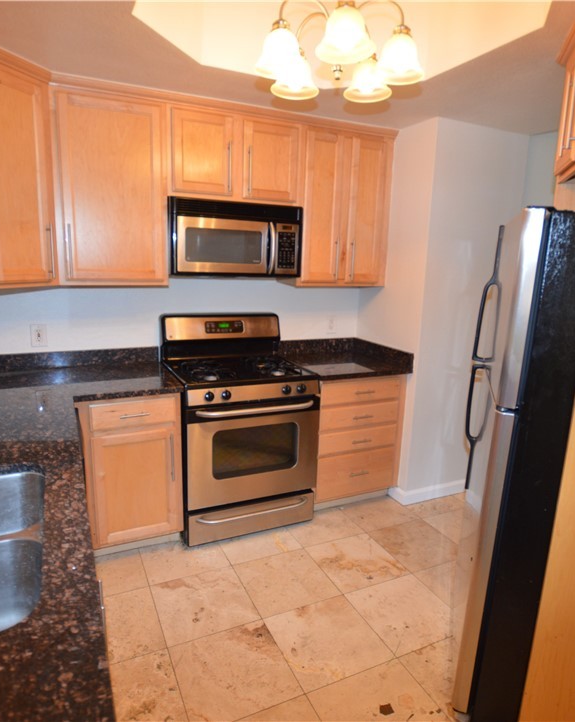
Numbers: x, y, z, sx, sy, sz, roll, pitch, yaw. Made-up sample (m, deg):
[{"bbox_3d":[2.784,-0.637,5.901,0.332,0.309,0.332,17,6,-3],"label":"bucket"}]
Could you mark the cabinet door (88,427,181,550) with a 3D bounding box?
[{"bbox_3d":[-0.754,0.632,2.272,0.387,0.580,0.020,-4,13,-26],"label":"cabinet door"}]

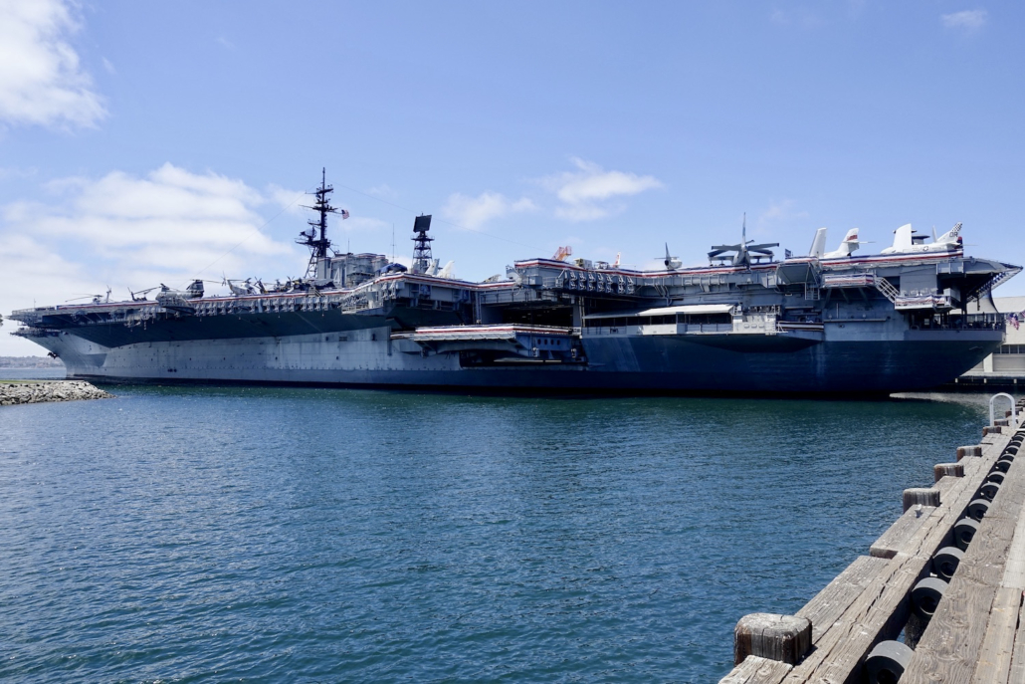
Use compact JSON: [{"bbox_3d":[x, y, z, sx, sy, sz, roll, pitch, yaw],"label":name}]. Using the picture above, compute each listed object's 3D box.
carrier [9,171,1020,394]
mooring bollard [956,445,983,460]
[{"bbox_3d":[-47.000,-18.628,182.762,298.000,64.000,75.000,-1,-2,27],"label":"carrier"},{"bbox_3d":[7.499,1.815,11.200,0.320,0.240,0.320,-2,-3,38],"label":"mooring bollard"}]

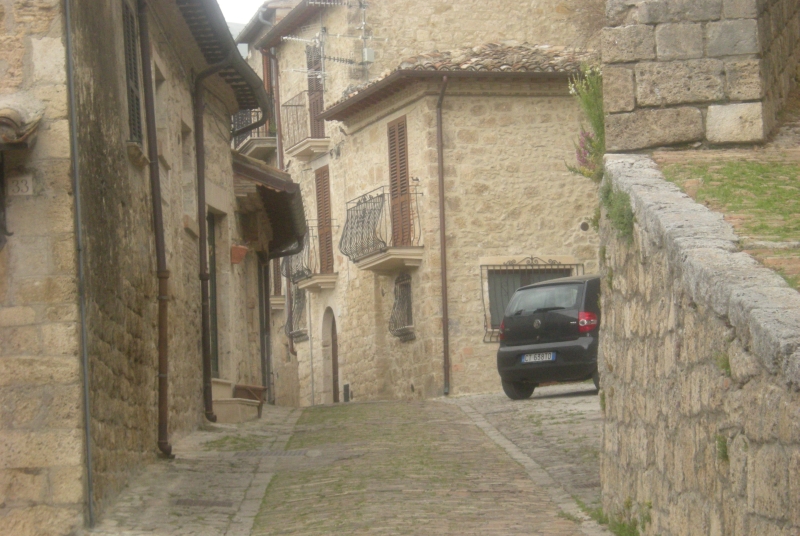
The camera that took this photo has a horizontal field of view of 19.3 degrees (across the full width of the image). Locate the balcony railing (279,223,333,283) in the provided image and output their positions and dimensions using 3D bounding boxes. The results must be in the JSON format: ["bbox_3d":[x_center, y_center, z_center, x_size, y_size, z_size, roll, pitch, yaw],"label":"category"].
[{"bbox_3d":[-1.815,-0.321,46.548,0.740,1.057,1.330,-1,-7,-19],"label":"balcony railing"}]

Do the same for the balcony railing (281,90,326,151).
[{"bbox_3d":[-1.886,-2.922,47.020,0.470,0.923,1.480,-1,-7,-19],"label":"balcony railing"}]

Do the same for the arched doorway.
[{"bbox_3d":[-1.107,1.586,41.790,0.257,1.809,0.904,0,-7,-20],"label":"arched doorway"}]

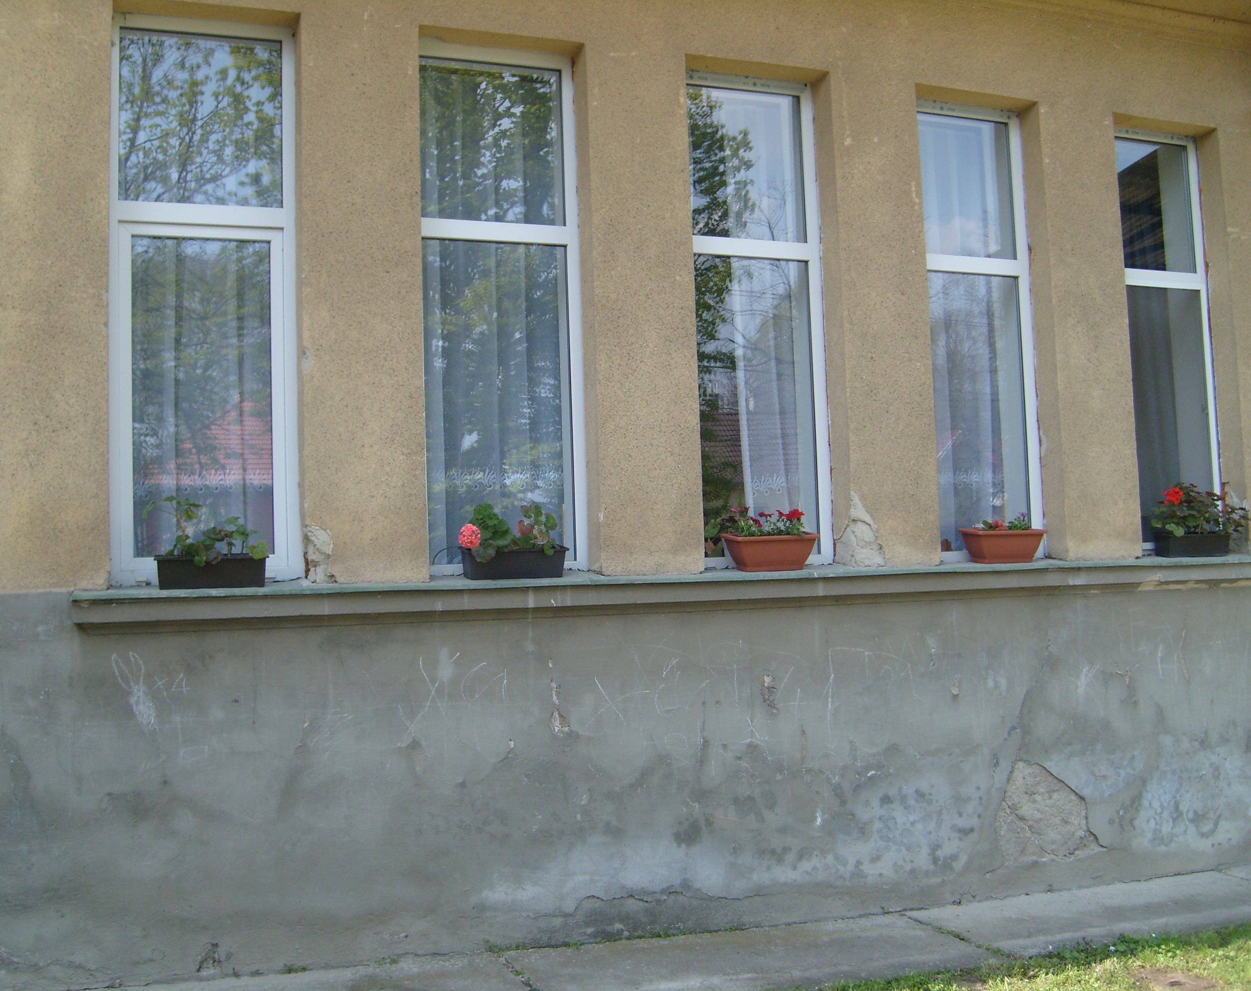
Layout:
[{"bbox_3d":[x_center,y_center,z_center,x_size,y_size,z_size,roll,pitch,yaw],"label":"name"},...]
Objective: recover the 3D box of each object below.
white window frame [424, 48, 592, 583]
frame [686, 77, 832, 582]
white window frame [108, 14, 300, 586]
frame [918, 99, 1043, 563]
[{"bbox_3d":[-0.601,-0.818,5.931,0.780,2.270,0.100,0,-4,-21],"label":"white window frame"},{"bbox_3d":[0.580,-0.824,6.201,0.742,2.308,0.080,0,-4,-21],"label":"frame"},{"bbox_3d":[-1.682,-0.797,5.334,0.737,2.308,0.080,0,-4,-21],"label":"white window frame"},{"bbox_3d":[1.704,-0.829,6.642,0.740,2.308,0.080,0,-4,-21],"label":"frame"}]

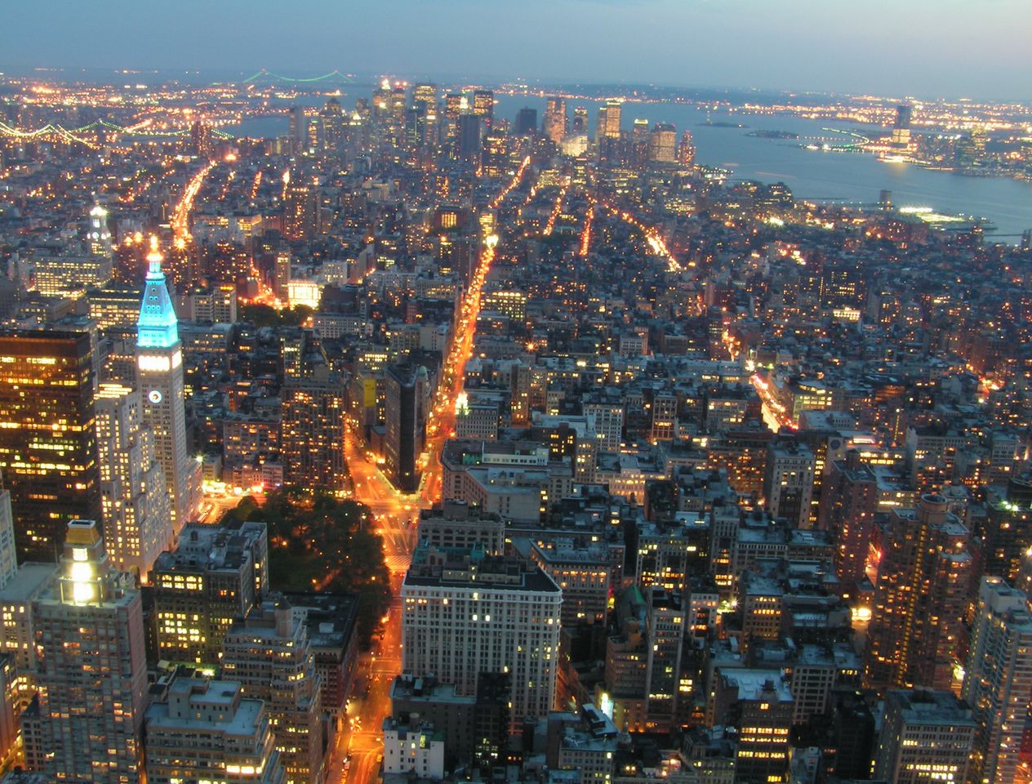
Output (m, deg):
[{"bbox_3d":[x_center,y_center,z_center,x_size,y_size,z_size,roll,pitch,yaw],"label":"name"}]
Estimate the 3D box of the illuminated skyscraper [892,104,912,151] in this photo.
[{"bbox_3d":[1766.360,-1189.850,5252.390,62.000,235.000,45.000,-4,17,-20],"label":"illuminated skyscraper"}]

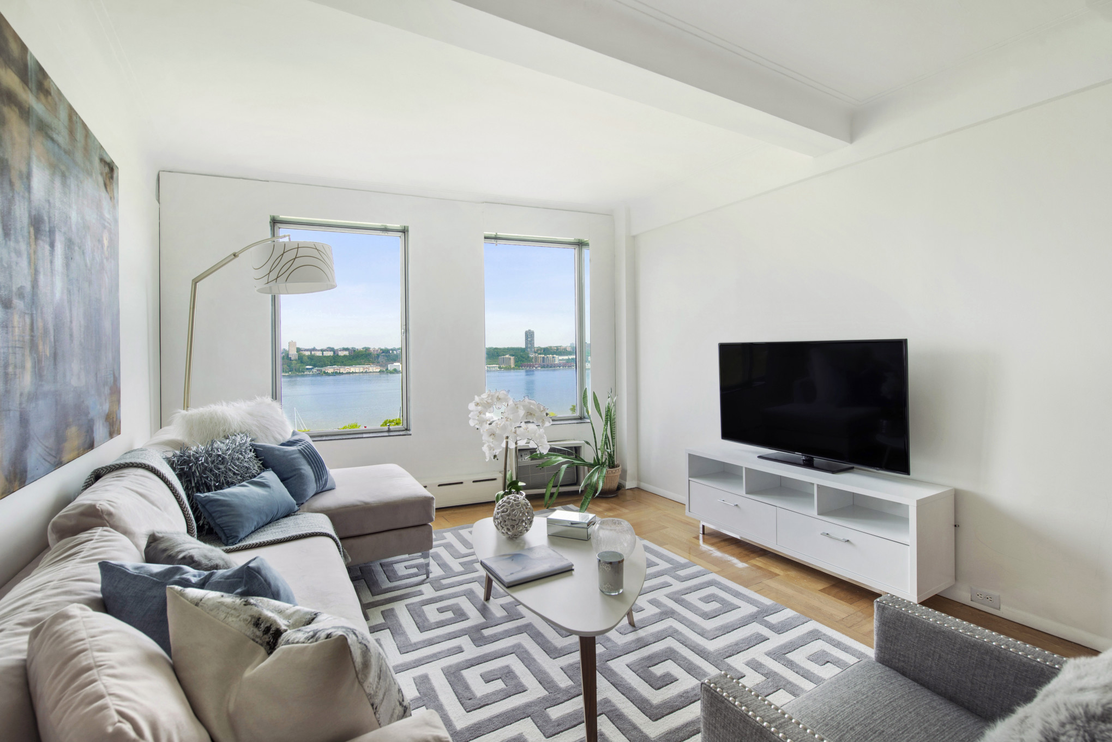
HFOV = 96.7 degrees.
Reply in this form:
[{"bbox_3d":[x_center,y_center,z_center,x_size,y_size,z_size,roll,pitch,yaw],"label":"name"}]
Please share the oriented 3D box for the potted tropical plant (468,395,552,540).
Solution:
[{"bbox_3d":[-0.217,0.463,2.451,0.410,0.690,0.360,-1,1,0],"label":"potted tropical plant"}]

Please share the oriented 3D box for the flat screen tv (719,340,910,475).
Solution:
[{"bbox_3d":[1.530,0.195,3.101,0.200,0.757,1.234,-1,2,-30],"label":"flat screen tv"}]

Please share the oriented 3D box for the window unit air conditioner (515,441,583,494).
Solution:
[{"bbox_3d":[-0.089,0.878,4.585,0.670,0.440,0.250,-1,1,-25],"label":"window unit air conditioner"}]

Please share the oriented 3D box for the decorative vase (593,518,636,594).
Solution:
[{"bbox_3d":[0.216,0.694,1.888,0.155,0.265,0.155,-1,1,0],"label":"decorative vase"}]

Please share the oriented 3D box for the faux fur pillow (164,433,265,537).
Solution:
[{"bbox_3d":[-1.717,0.568,2.608,0.200,0.440,0.480,-30,-7,16],"label":"faux fur pillow"}]

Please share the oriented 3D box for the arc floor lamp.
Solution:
[{"bbox_3d":[-1.920,0.196,3.002,1.350,2.010,0.480,0,1,20],"label":"arc floor lamp"}]

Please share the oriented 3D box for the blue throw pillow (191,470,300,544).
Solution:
[{"bbox_3d":[-1.502,0.655,2.432,0.140,0.280,0.480,-38,-4,8],"label":"blue throw pillow"}]

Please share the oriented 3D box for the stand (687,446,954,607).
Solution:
[{"bbox_3d":[1.476,0.869,3.030,0.376,0.582,1.470,-1,2,-30],"label":"stand"}]

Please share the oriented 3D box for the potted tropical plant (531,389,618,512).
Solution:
[{"bbox_3d":[0.205,0.636,4.231,0.750,0.970,0.620,-1,1,0],"label":"potted tropical plant"}]

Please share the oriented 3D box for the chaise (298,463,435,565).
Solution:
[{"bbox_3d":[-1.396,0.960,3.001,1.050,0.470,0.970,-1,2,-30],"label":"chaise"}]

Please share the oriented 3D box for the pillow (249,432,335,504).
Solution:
[{"bbox_3d":[-1.537,0.566,2.926,0.150,0.440,0.440,-36,-1,2],"label":"pillow"}]

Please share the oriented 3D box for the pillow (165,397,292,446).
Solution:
[{"bbox_3d":[-1.921,0.465,2.907,0.220,0.470,0.600,-18,-5,21],"label":"pillow"}]

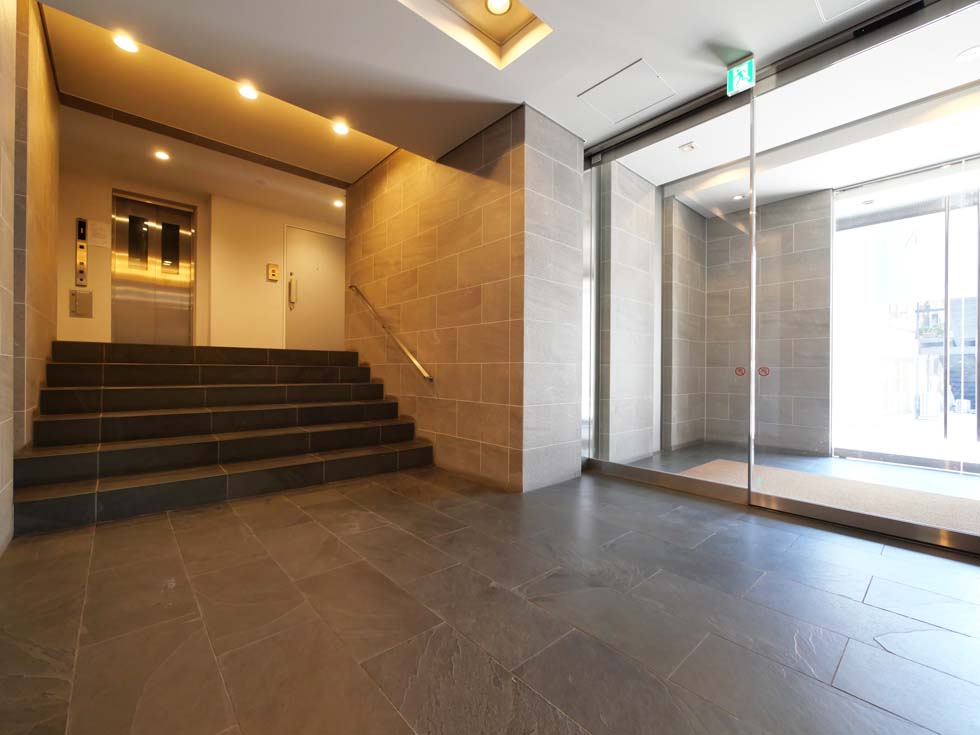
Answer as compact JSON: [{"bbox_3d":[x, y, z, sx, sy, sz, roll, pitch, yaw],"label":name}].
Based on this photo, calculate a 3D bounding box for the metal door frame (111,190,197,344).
[{"bbox_3d":[-4.709,-1.228,5.572,0.850,2.100,0.080,1,-1,-43],"label":"metal door frame"}]

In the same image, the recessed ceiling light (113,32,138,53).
[{"bbox_3d":[-2.582,-2.316,2.812,0.120,0.050,0.120,1,-1,-43],"label":"recessed ceiling light"}]

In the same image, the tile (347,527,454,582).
[{"bbox_3d":[-0.452,0.882,1.903,0.300,0.015,0.600,1,-1,-43],"label":"tile"}]

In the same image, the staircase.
[{"bbox_3d":[-1.967,0.345,3.373,2.500,1.062,1.500,1,-1,-43],"label":"staircase"}]

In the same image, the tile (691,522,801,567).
[{"bbox_3d":[1.301,0.892,2.051,0.300,0.015,0.600,1,-1,-43],"label":"tile"}]

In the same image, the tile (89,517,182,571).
[{"bbox_3d":[-1.752,0.865,1.958,0.298,0.013,0.596,1,-1,-43],"label":"tile"}]

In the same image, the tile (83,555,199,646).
[{"bbox_3d":[-1.342,0.862,1.521,0.298,0.013,0.593,1,-1,-43],"label":"tile"}]

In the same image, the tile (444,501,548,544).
[{"bbox_3d":[-0.007,0.883,2.289,0.298,0.013,0.596,1,-1,-43],"label":"tile"}]

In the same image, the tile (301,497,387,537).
[{"bbox_3d":[-0.875,0.886,2.350,0.300,0.015,0.600,1,-1,-43],"label":"tile"}]

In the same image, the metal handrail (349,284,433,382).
[{"bbox_3d":[-1.106,-0.434,4.177,0.090,0.060,2.010,1,32,-43],"label":"metal handrail"}]

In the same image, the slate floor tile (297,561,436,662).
[{"bbox_3d":[-0.475,0.877,1.481,0.300,0.015,0.600,1,-1,-43],"label":"slate floor tile"}]

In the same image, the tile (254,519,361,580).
[{"bbox_3d":[-0.903,0.881,1.939,0.300,0.015,0.600,1,-1,-43],"label":"tile"}]

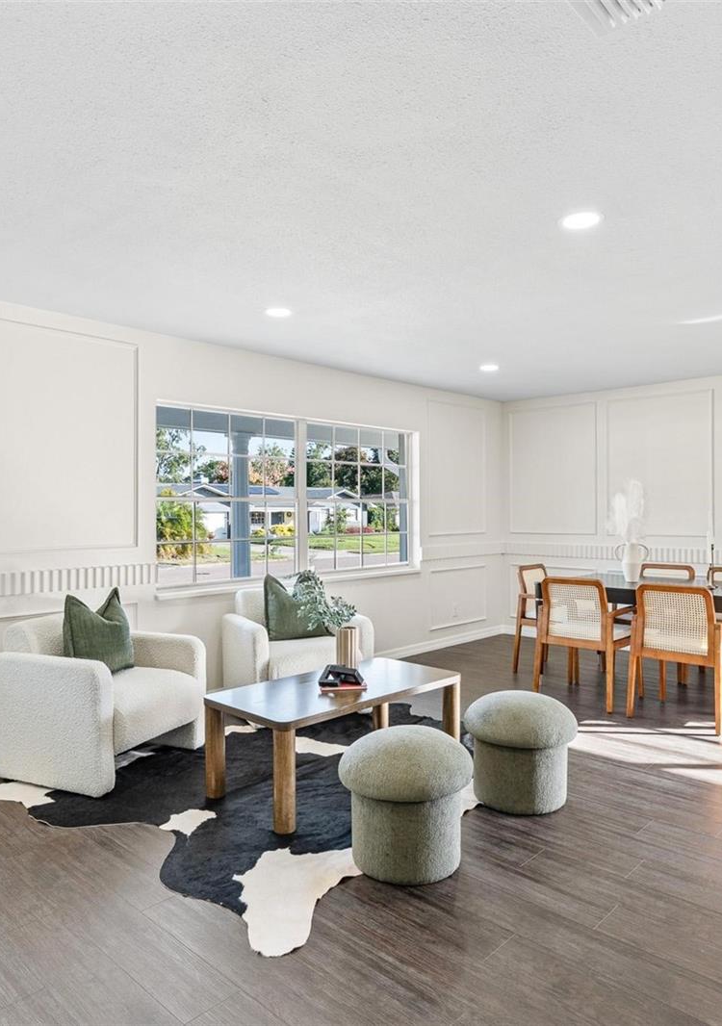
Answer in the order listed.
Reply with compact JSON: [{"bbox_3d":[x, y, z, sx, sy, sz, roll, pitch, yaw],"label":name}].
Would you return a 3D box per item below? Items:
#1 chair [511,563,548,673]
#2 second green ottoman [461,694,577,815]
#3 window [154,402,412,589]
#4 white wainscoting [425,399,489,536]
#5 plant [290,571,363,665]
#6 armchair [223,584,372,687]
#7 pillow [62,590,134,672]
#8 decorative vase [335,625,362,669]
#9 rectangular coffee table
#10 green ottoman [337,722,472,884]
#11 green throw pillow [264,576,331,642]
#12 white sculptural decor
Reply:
[{"bbox_3d":[1.622,0.867,5.549,0.570,0.855,0.570,0,0,44],"label":"chair"},{"bbox_3d":[0.732,1.062,3.143,0.505,0.475,0.505,0,0,-1],"label":"second green ottoman"},{"bbox_3d":[-0.441,-0.108,5.381,0.110,1.220,2.650,0,0,44],"label":"window"},{"bbox_3d":[0.962,-0.421,6.697,0.025,1.280,0.950,0,0,44],"label":"white wainscoting"},{"bbox_3d":[-0.198,0.585,3.761,0.400,0.549,0.320,0,0,0],"label":"plant"},{"bbox_3d":[-0.436,0.924,4.617,0.760,0.755,0.760,0,0,-29],"label":"armchair"},{"bbox_3d":[-1.399,0.646,3.664,0.160,0.450,0.430,-15,-6,24],"label":"pillow"},{"bbox_3d":[-0.067,0.748,3.721,0.120,0.230,0.120,0,0,44],"label":"decorative vase"},{"bbox_3d":[-0.100,1.081,3.389,0.620,0.440,1.200,0,0,44],"label":"rectangular coffee table"},{"bbox_3d":[0.171,1.064,2.594,0.510,0.480,0.510,0,0,0],"label":"green ottoman"},{"bbox_3d":[-0.414,0.637,4.739,0.470,0.460,0.160,0,-13,-21],"label":"green throw pillow"},{"bbox_3d":[2.021,0.137,5.178,0.290,0.790,0.200,0,0,10],"label":"white sculptural decor"}]

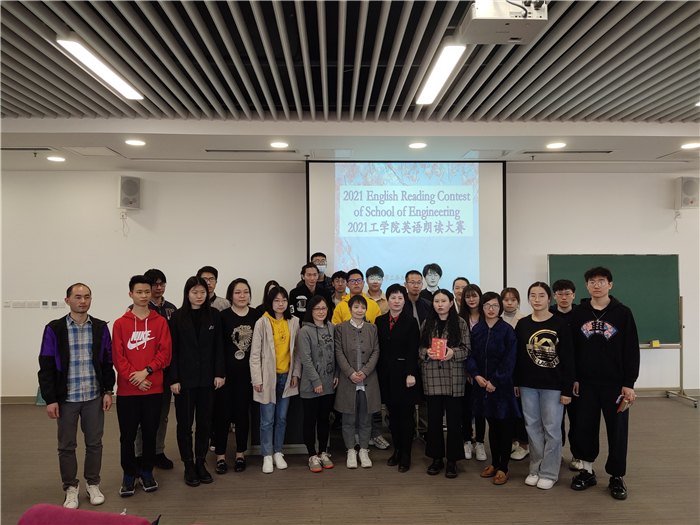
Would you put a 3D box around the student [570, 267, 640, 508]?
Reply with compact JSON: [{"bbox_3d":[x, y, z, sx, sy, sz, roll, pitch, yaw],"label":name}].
[{"bbox_3d":[2.021,0.924,4.030,0.540,1.776,0.360,-1,-1,30],"label":"student"}]

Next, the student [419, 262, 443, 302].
[{"bbox_3d":[0.911,0.931,5.542,0.470,1.830,0.290,0,-1,6],"label":"student"}]

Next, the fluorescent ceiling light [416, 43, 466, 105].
[{"bbox_3d":[0.665,-1.416,3.818,0.150,0.070,1.184,0,0,-2],"label":"fluorescent ceiling light"}]

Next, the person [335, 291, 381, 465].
[{"bbox_3d":[0.068,1.058,4.600,0.410,1.534,0.290,0,0,-2],"label":"person"}]

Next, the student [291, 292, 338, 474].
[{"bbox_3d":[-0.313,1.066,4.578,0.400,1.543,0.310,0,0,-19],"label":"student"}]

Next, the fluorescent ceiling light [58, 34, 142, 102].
[{"bbox_3d":[-1.771,-1.403,3.675,0.150,0.070,1.150,0,0,-2],"label":"fluorescent ceiling light"}]

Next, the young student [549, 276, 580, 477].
[{"bbox_3d":[1.949,0.983,4.550,0.490,1.668,0.310,-1,0,21],"label":"young student"}]

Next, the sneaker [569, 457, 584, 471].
[{"bbox_3d":[2.055,1.771,4.550,0.105,0.115,0.285,-1,-1,33],"label":"sneaker"}]

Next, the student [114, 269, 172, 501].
[{"bbox_3d":[-1.687,0.966,4.110,0.480,1.728,0.320,0,0,-21],"label":"student"}]

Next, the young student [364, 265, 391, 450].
[{"bbox_3d":[0.252,0.935,5.123,0.490,1.810,0.330,0,0,0],"label":"young student"}]

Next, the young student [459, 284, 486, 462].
[{"bbox_3d":[1.175,1.015,4.770,0.430,1.614,0.290,0,0,10],"label":"young student"}]

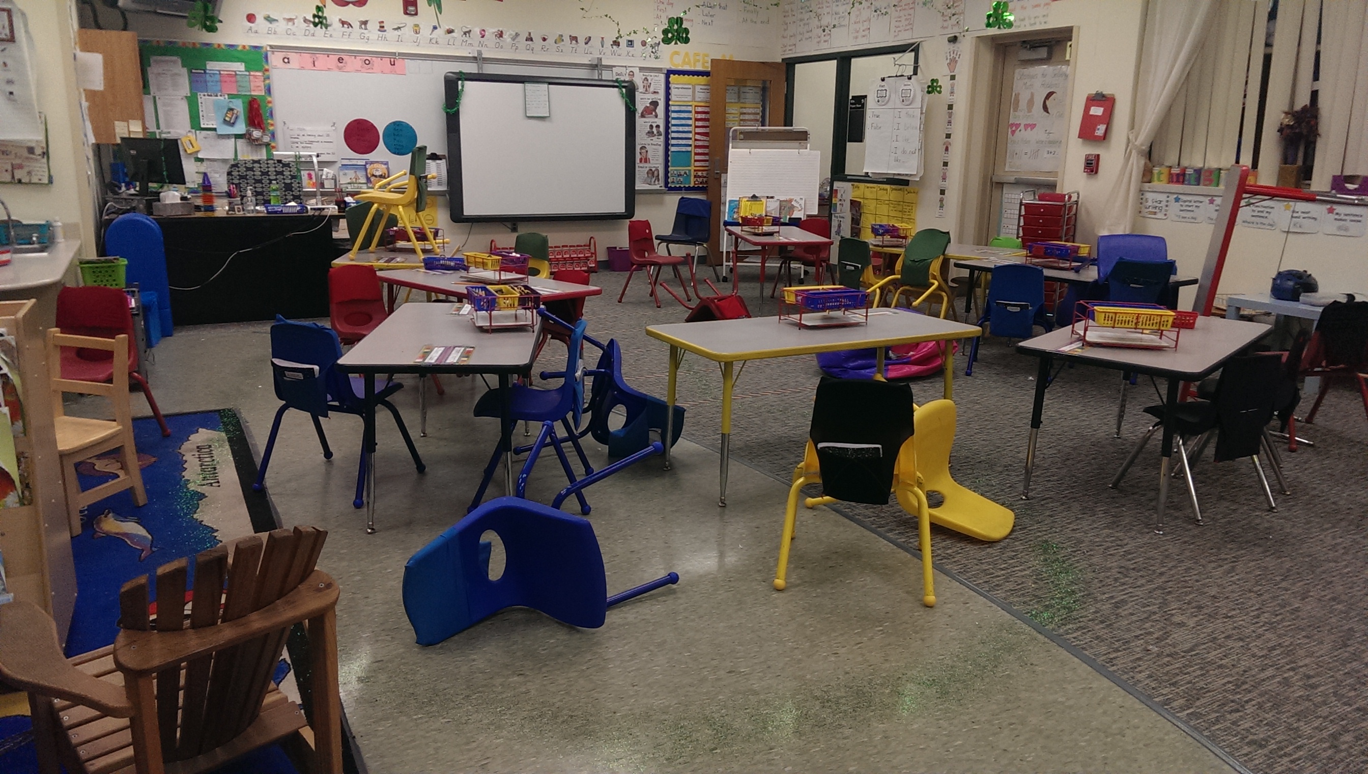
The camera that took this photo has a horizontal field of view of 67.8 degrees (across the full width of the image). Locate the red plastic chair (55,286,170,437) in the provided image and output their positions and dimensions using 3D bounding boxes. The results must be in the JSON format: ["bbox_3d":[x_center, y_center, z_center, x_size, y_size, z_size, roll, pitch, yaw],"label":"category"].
[{"bbox_3d":[-2.472,-0.061,4.210,0.450,0.645,0.460,0,14,-6],"label":"red plastic chair"}]

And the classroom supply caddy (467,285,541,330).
[{"bbox_3d":[-0.704,-0.319,3.989,0.250,0.150,0.330,-3,14,-16],"label":"classroom supply caddy"}]

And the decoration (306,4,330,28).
[{"bbox_3d":[-2.989,-3.038,8.330,0.160,0.185,0.030,-7,16,-28],"label":"decoration"}]

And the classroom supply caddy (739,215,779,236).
[{"bbox_3d":[0.568,-1.228,7.627,0.200,0.140,0.295,-6,16,-26],"label":"classroom supply caddy"}]

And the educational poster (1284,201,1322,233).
[{"bbox_3d":[3.424,-0.938,5.640,0.010,0.160,0.215,-6,15,-26],"label":"educational poster"}]

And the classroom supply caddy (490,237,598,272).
[{"bbox_3d":[-1.345,-1.237,9.673,1.030,0.360,0.210,-6,16,-27],"label":"classroom supply caddy"}]

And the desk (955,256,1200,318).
[{"bbox_3d":[2.207,-0.396,5.921,0.610,0.567,1.220,-9,17,-35],"label":"desk"}]

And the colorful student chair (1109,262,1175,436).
[{"bbox_3d":[2.426,-0.345,5.463,0.430,0.670,0.450,13,18,41],"label":"colorful student chair"}]

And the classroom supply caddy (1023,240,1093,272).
[{"bbox_3d":[2.198,-0.775,5.977,0.220,0.136,0.340,-8,16,-32],"label":"classroom supply caddy"}]

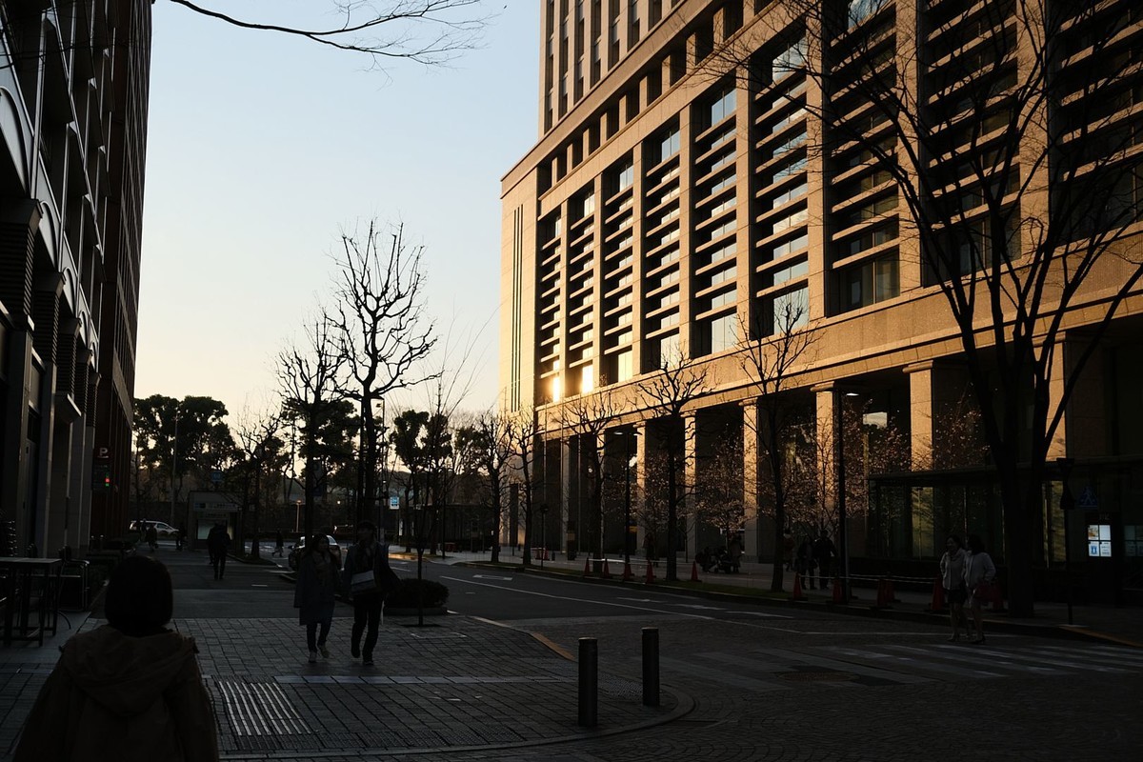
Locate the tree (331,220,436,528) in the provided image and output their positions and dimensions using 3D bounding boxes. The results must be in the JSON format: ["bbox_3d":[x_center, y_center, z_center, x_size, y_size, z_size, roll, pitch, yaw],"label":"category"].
[{"bbox_3d":[-4.914,0.594,31.673,2.500,9.900,2.600,3,-7,-19],"label":"tree"}]

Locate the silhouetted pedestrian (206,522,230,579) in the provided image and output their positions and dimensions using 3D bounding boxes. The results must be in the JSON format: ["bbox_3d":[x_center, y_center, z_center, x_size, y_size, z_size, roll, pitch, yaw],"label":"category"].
[{"bbox_3d":[-10.552,5.122,36.404,0.540,1.720,0.400,3,-7,-19],"label":"silhouetted pedestrian"}]

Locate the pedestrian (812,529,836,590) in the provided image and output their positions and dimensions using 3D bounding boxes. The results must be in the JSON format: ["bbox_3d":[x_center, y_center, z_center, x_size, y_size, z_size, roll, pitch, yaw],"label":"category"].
[{"bbox_3d":[7.241,5.103,34.603,0.620,1.710,0.420,3,-7,-18],"label":"pedestrian"}]

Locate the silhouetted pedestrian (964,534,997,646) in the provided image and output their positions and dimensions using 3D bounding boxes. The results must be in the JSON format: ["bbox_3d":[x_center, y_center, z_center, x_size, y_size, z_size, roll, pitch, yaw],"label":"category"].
[{"bbox_3d":[6.084,3.113,18.099,0.420,1.630,0.460,5,-8,-30],"label":"silhouetted pedestrian"}]

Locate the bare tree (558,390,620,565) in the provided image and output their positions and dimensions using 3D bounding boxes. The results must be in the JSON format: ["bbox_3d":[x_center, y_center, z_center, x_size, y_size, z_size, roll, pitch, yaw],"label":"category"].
[{"bbox_3d":[0.808,3.796,45.917,2.300,6.900,2.300,1,-7,0],"label":"bare tree"}]

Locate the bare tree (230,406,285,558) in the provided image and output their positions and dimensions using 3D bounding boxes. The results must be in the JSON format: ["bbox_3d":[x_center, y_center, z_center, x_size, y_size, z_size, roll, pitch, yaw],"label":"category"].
[{"bbox_3d":[-16.892,5.337,64.932,2.700,8.410,2.700,3,-7,-19],"label":"bare tree"}]

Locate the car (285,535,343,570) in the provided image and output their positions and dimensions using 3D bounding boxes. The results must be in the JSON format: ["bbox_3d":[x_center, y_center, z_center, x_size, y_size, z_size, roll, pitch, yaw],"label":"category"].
[{"bbox_3d":[-10.631,7.059,50.087,1.750,1.430,4.600,3,-7,-19],"label":"car"}]

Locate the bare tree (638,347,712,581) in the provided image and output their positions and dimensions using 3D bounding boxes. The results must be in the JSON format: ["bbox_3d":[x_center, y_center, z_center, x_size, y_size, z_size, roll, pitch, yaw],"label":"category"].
[{"bbox_3d":[3.293,2.677,38.442,2.350,7.300,2.350,1,-7,0],"label":"bare tree"}]

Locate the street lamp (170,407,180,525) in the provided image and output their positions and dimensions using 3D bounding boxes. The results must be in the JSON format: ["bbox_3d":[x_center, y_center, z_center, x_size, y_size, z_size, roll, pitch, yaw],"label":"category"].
[{"bbox_3d":[-36.986,8.657,112.750,0.500,12.400,1.300,1,-7,-6],"label":"street lamp"}]

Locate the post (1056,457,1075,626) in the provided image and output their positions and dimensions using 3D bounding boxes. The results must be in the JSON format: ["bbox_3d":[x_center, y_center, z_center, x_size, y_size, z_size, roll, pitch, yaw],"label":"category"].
[{"bbox_3d":[9.460,3.055,23.065,0.420,3.140,0.130,3,-7,-19],"label":"post"}]

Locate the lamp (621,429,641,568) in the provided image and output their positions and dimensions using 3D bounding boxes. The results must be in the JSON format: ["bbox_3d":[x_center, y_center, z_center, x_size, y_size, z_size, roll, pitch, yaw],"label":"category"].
[{"bbox_3d":[2.269,4.498,44.240,0.750,5.330,0.300,3,-7,-19],"label":"lamp"}]

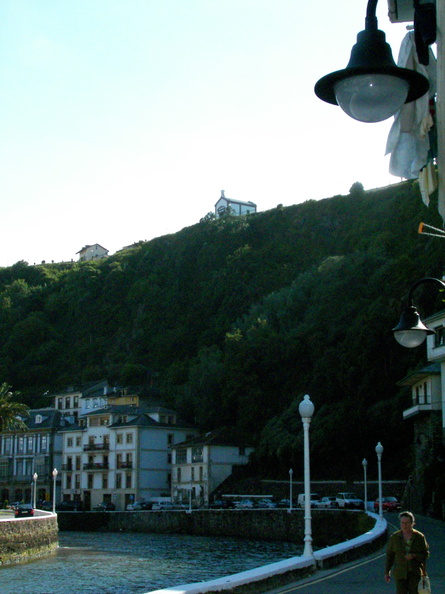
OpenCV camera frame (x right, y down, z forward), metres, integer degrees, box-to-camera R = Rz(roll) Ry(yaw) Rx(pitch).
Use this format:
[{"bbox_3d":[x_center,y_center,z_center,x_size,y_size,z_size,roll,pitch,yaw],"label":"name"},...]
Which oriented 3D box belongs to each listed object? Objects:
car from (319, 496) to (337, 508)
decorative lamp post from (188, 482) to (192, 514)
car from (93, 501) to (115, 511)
[{"bbox_3d":[10.989,21.657,110.908,1.680,1.430,4.000,3,-11,-16],"label":"car"},{"bbox_3d":[-4.248,26.453,141.550,0.380,3.850,0.380,0,-11,0],"label":"decorative lamp post"},{"bbox_3d":[-16.481,29.147,147.162,1.700,1.450,4.100,-7,-12,33],"label":"car"}]

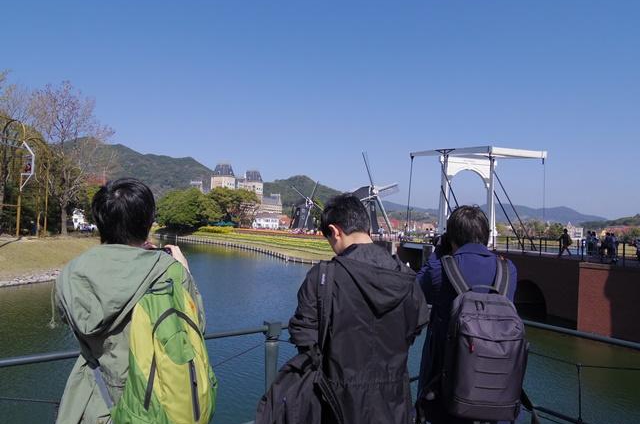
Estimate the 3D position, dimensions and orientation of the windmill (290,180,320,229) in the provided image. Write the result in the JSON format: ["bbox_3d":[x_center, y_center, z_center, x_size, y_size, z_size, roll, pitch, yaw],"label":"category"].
[{"bbox_3d":[-4.269,-1.682,110.000,7.500,12.700,11.800,-1,-3,40],"label":"windmill"}]

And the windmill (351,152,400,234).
[{"bbox_3d":[7.535,-3.048,72.000,7.500,14.000,13.500,-2,-3,43],"label":"windmill"}]

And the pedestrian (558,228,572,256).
[{"bbox_3d":[15.140,1.898,26.200,0.650,1.710,0.550,-1,-3,41],"label":"pedestrian"}]

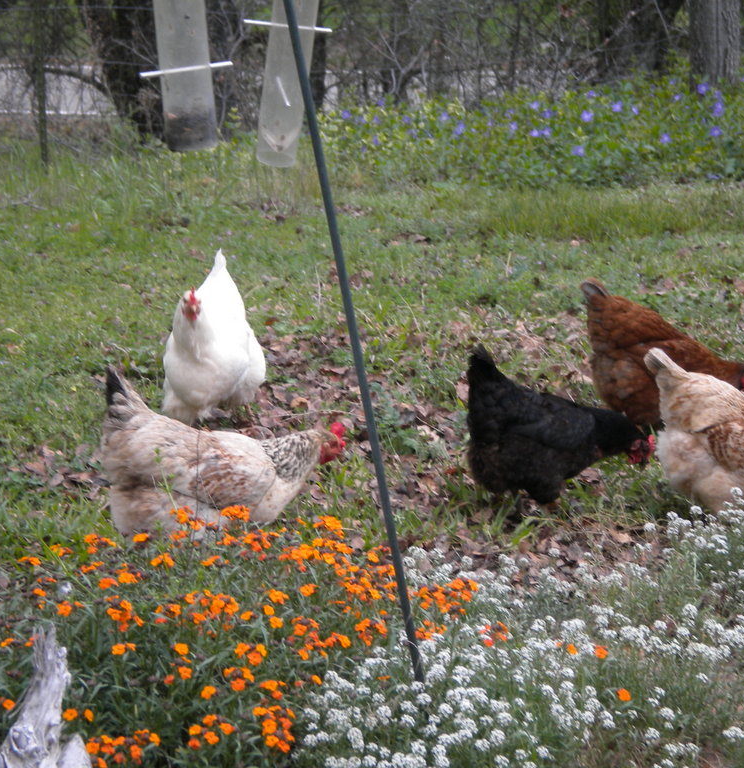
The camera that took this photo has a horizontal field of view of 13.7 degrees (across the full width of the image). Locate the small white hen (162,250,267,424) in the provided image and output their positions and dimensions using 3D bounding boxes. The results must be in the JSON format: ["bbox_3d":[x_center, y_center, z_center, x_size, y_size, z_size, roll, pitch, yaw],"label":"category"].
[{"bbox_3d":[-0.352,-0.077,6.899,0.210,0.360,0.400,2,12,11],"label":"small white hen"}]

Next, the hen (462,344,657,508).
[{"bbox_3d":[0.378,0.077,6.192,0.405,0.340,0.200,-5,13,-24],"label":"hen"}]

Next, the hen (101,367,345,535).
[{"bbox_3d":[-0.285,0.138,5.894,0.455,0.340,0.200,-1,12,-4],"label":"hen"}]

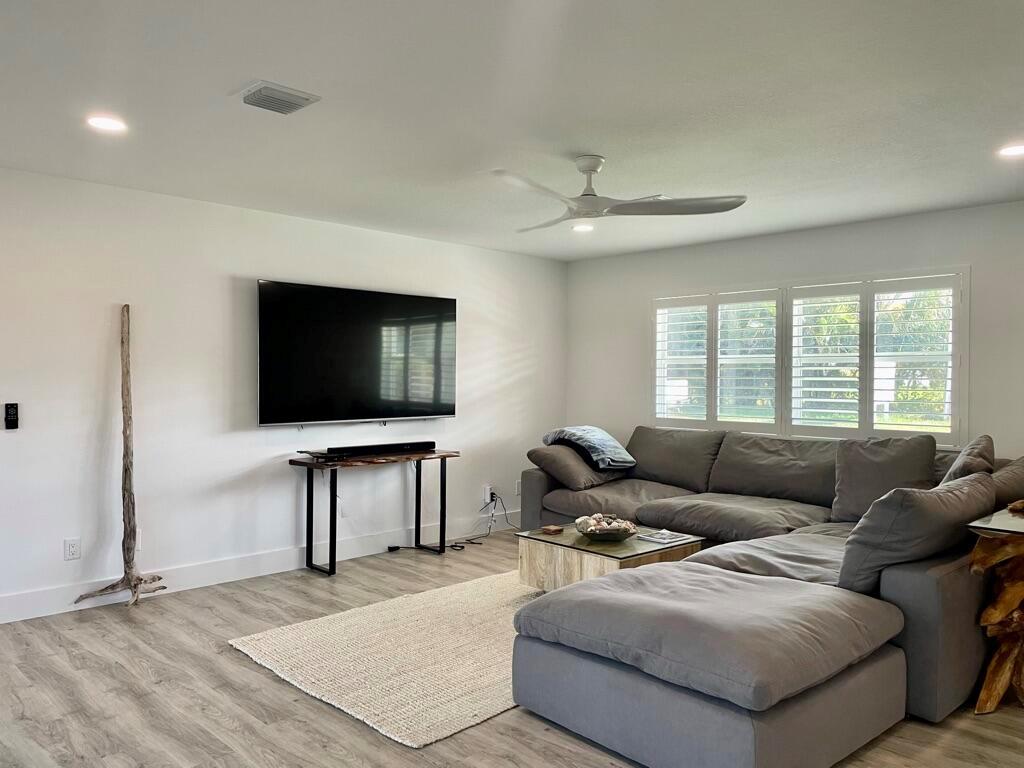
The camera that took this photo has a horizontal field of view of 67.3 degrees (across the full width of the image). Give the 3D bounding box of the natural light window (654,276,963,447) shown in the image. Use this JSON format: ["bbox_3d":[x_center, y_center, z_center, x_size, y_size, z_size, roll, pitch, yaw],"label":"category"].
[{"bbox_3d":[2.042,-0.166,5.751,0.090,1.155,2.435,0,1,-44],"label":"natural light window"}]

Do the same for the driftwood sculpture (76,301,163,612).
[{"bbox_3d":[-2.229,0.414,4.444,0.490,1.745,0.210,0,1,-44],"label":"driftwood sculpture"}]

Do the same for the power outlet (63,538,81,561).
[{"bbox_3d":[-2.484,0.939,4.354,0.078,0.119,0.012,0,1,-44],"label":"power outlet"}]

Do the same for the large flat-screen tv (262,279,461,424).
[{"bbox_3d":[-1.067,-0.202,5.625,1.685,0.959,0.070,0,1,-44],"label":"large flat-screen tv"}]

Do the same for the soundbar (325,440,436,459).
[{"bbox_3d":[-0.959,0.483,5.673,0.945,0.074,0.095,0,1,-44],"label":"soundbar"}]

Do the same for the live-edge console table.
[{"bbox_3d":[-0.961,0.904,5.615,1.290,0.762,0.325,0,1,-44],"label":"live-edge console table"}]

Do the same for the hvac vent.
[{"bbox_3d":[-0.933,-1.121,3.051,0.260,0.032,0.255,0,1,-44],"label":"hvac vent"}]

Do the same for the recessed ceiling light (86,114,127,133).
[{"bbox_3d":[-1.774,-1.133,3.363,0.170,0.025,0.170,0,1,-44],"label":"recessed ceiling light"}]

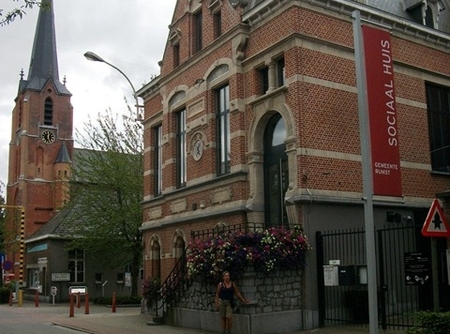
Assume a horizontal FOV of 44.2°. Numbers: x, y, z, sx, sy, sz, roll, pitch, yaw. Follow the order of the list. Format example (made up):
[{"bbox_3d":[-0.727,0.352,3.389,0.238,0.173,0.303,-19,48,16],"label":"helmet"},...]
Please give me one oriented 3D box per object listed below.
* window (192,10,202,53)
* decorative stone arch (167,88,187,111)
[{"bbox_3d":[-0.944,-5.281,21.532,0.217,1.559,0.708,6,-13,-32],"label":"window"},{"bbox_3d":[-1.953,-2.833,23.042,0.280,0.950,1.800,6,-13,-31],"label":"decorative stone arch"}]

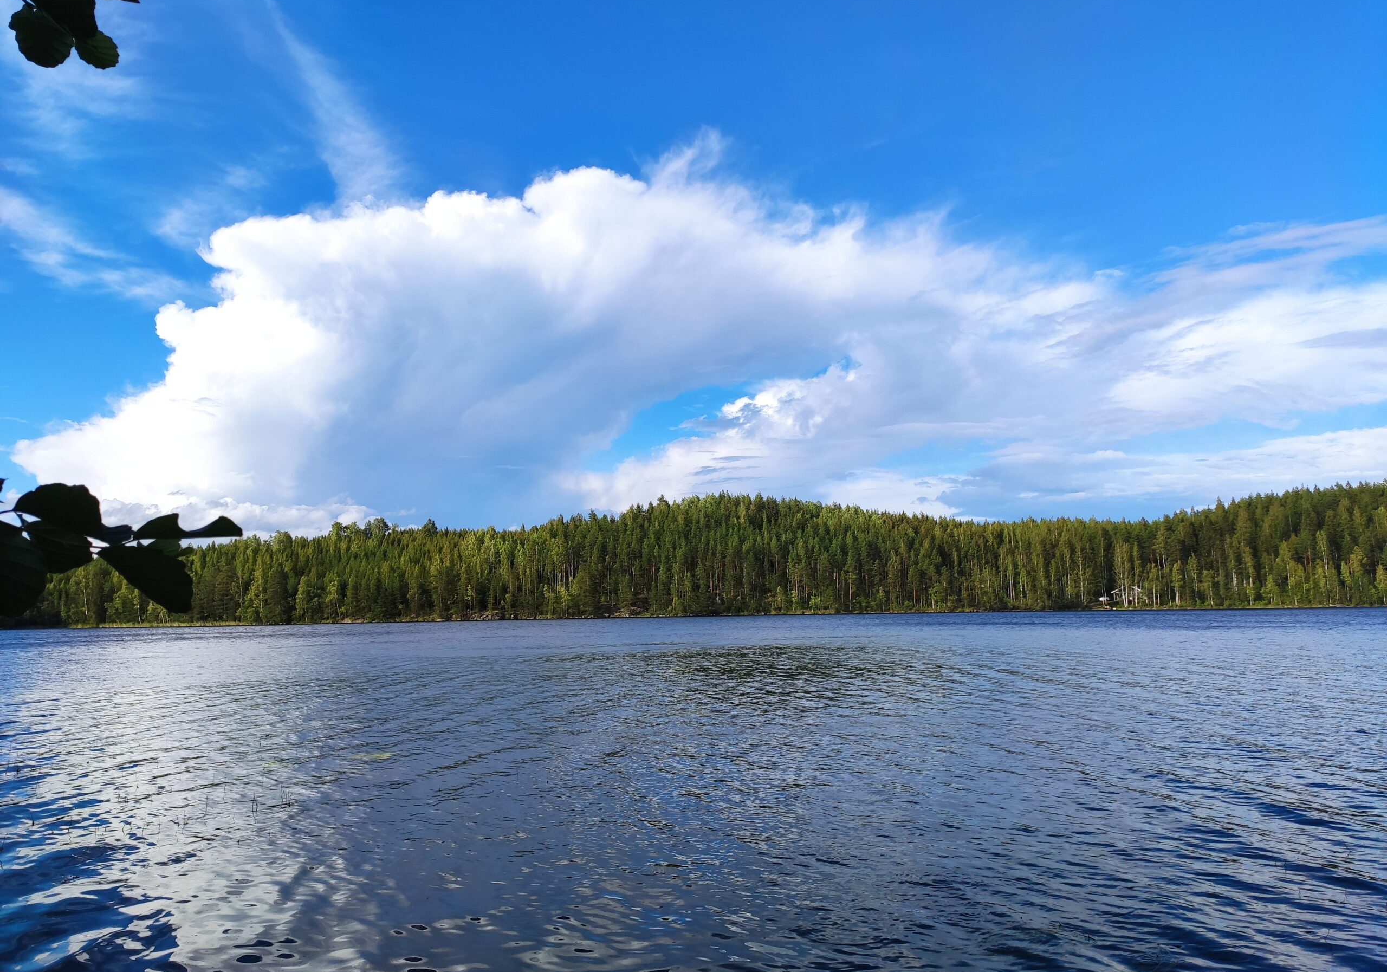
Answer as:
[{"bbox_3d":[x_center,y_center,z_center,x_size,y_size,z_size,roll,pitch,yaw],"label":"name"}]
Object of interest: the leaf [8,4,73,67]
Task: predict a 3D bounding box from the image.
[{"bbox_3d":[-0.607,-0.419,0.970,0.045,0.044,0.040,1,-7,-14],"label":"leaf"}]

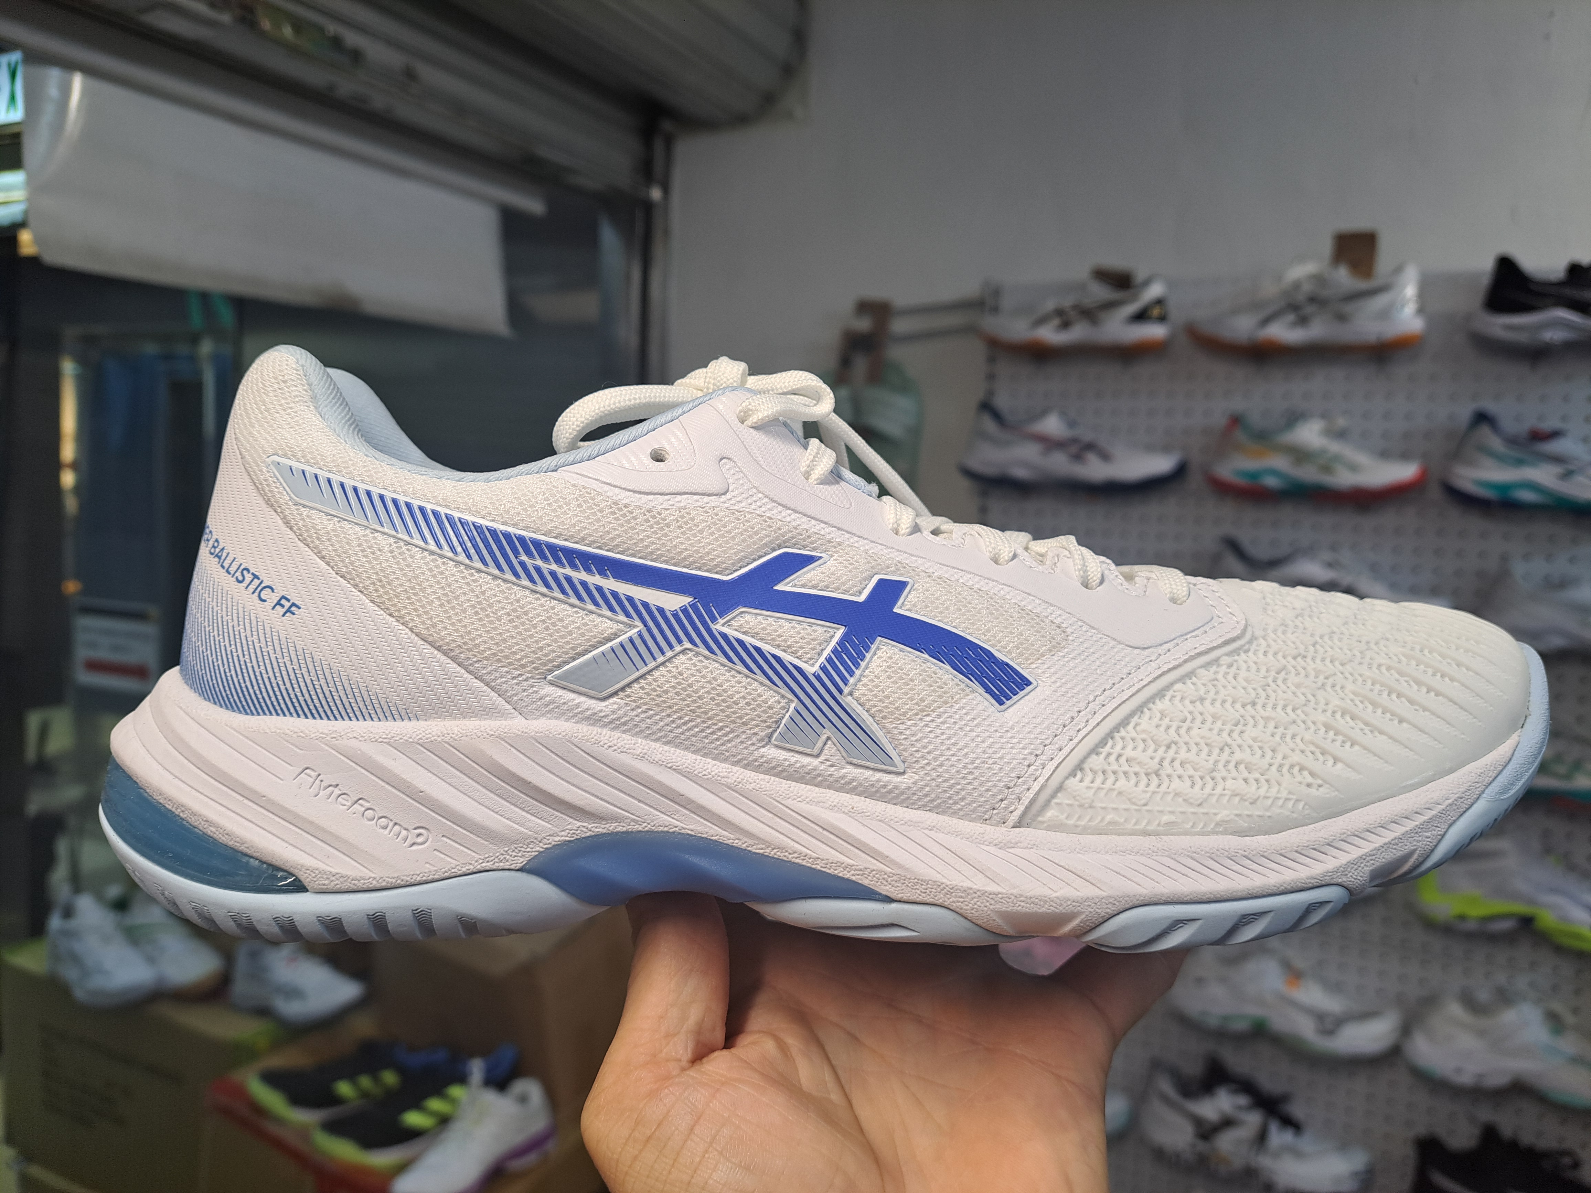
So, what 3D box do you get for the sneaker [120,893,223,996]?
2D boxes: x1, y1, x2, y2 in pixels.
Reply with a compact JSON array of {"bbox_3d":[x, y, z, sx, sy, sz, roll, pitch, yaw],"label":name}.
[{"bbox_3d":[-1.013,0.570,1.786,0.283,0.115,0.105,7,6,38],"label":"sneaker"}]

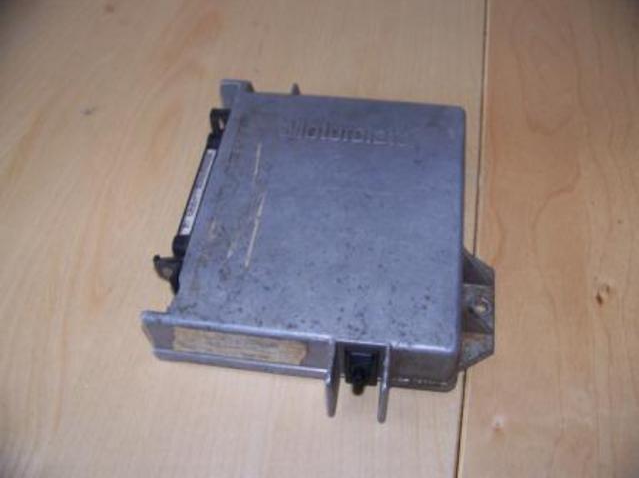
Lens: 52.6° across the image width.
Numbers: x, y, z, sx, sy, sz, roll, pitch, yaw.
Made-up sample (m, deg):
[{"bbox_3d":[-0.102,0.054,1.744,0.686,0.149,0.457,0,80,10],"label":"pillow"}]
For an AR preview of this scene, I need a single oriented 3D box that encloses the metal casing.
[{"bbox_3d":[0.007,-0.006,0.378,0.192,0.056,0.205,5,57,6],"label":"metal casing"}]

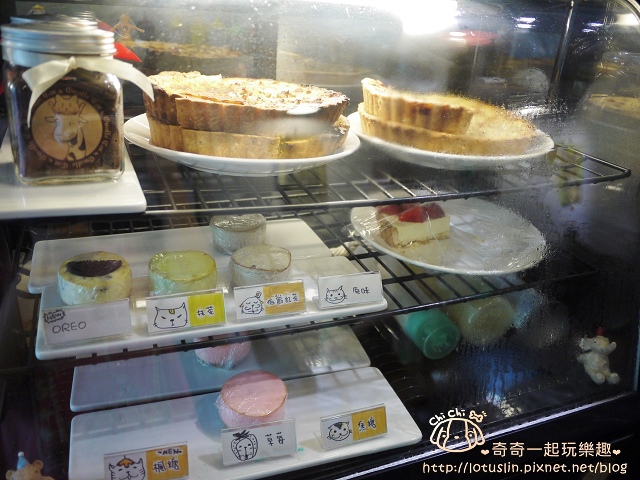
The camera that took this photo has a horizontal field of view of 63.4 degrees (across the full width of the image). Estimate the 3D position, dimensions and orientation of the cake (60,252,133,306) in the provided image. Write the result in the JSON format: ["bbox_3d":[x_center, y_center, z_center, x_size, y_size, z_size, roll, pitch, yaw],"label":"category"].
[{"bbox_3d":[-0.227,0.038,0.528,0.066,0.029,0.066,-5,27,-19],"label":"cake"}]

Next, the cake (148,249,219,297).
[{"bbox_3d":[-0.138,0.041,0.528,0.067,0.033,0.067,-5,27,-19],"label":"cake"}]

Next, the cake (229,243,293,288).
[{"bbox_3d":[-0.055,0.029,0.493,0.056,0.027,0.056,-5,27,-19],"label":"cake"}]

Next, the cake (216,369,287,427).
[{"bbox_3d":[-0.066,0.167,0.525,0.067,0.033,0.067,4,25,-2],"label":"cake"}]

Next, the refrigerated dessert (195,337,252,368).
[{"bbox_3d":[-0.102,0.106,0.550,0.057,0.027,0.057,-5,27,-19],"label":"refrigerated dessert"}]

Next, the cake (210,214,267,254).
[{"bbox_3d":[-0.101,-0.008,0.644,0.064,0.030,0.064,-5,27,-19],"label":"cake"}]

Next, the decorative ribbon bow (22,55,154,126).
[{"bbox_3d":[-0.182,-0.119,0.411,0.098,0.056,0.035,-5,27,-19],"label":"decorative ribbon bow"}]

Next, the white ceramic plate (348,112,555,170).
[{"bbox_3d":[0.162,-0.131,0.672,0.262,0.027,0.262,4,25,-2],"label":"white ceramic plate"}]

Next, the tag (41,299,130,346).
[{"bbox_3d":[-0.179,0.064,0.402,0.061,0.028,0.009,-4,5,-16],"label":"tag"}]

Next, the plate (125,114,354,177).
[{"bbox_3d":[-0.085,-0.115,0.598,0.263,0.027,0.263,-5,27,-19],"label":"plate"}]

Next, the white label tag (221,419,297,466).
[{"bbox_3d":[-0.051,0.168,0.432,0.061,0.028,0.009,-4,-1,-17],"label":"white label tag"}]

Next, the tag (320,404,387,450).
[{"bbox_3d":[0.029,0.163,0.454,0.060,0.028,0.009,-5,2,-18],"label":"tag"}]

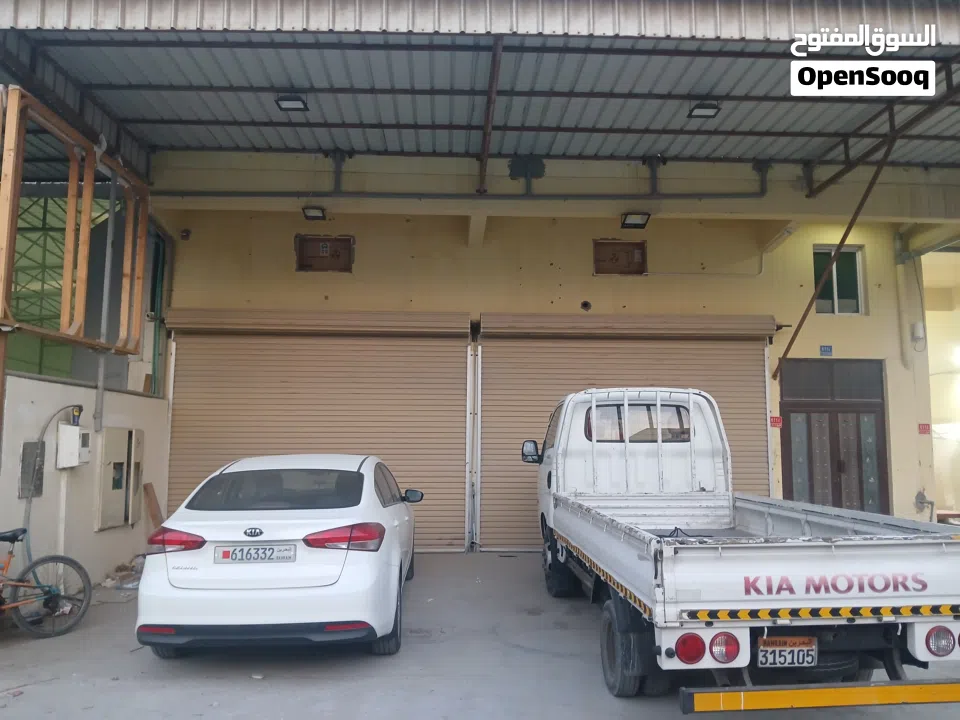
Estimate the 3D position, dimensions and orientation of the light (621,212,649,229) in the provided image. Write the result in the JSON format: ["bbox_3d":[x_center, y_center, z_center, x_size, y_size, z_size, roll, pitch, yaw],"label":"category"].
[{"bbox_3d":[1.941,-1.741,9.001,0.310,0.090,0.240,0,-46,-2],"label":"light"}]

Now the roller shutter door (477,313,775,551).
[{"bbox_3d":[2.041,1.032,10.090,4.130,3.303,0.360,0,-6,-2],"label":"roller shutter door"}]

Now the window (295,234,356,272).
[{"bbox_3d":[-2.248,-1.538,10.479,0.860,0.538,0.120,0,-6,-2],"label":"window"}]

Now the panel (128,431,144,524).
[{"bbox_3d":[-4.203,1.423,8.771,0.080,1.130,0.500,1,-6,-8],"label":"panel"}]

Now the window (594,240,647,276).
[{"bbox_3d":[2.051,-1.497,10.598,0.782,0.545,0.120,0,-6,-2],"label":"window"}]

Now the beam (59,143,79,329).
[{"bbox_3d":[-4.218,-1.228,7.410,0.090,1.903,0.060,0,-6,-2],"label":"beam"}]

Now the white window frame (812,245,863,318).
[{"bbox_3d":[5.343,-1.181,10.729,0.711,1.029,0.100,0,-6,-2],"label":"white window frame"}]

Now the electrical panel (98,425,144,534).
[{"bbox_3d":[-4.221,1.397,8.532,0.100,1.130,0.970,0,-6,-2],"label":"electrical panel"}]

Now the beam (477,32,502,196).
[{"bbox_3d":[0.085,-2.372,7.507,0.070,0.090,3.204,1,-9,-2],"label":"beam"}]

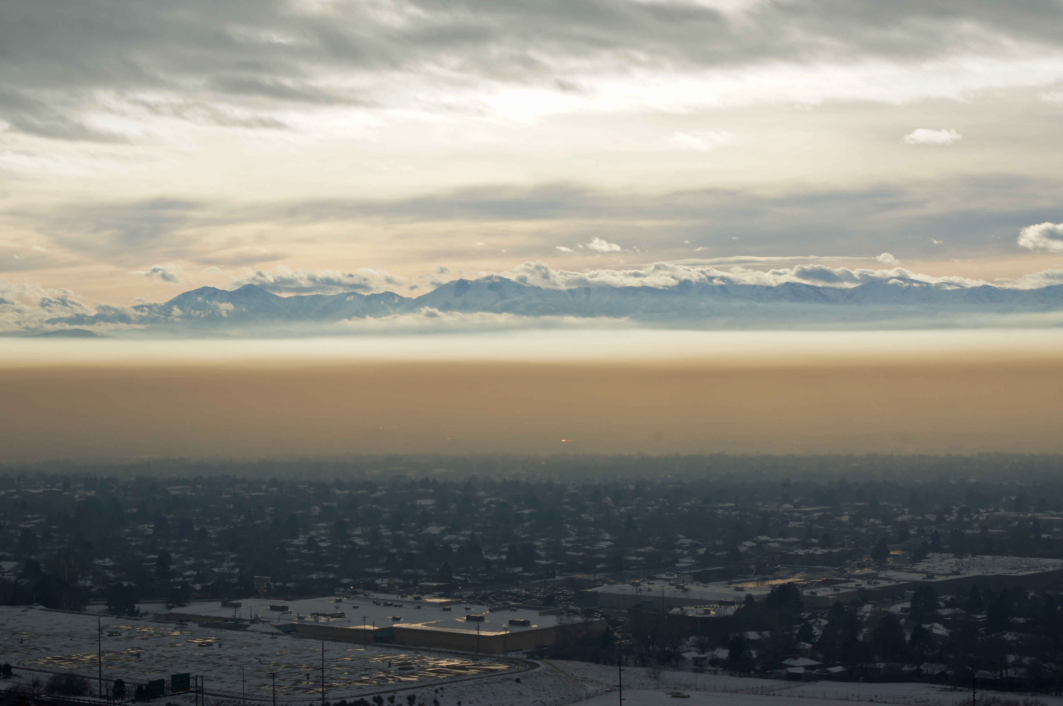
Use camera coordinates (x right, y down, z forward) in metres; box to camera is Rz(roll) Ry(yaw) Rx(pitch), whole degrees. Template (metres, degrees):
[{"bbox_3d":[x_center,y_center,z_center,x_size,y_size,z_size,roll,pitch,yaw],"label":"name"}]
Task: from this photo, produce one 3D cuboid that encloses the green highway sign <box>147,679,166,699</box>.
[{"bbox_3d":[-91.960,82.380,594.000,0.300,3.750,5.200,0,0,36],"label":"green highway sign"}]

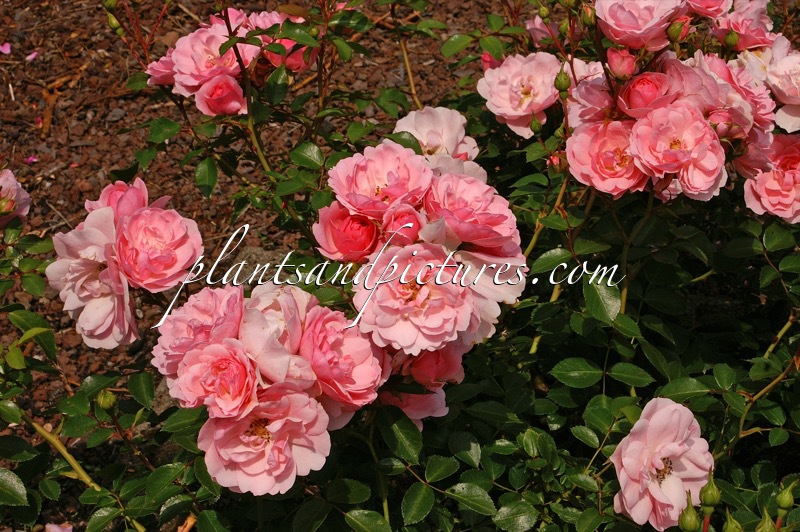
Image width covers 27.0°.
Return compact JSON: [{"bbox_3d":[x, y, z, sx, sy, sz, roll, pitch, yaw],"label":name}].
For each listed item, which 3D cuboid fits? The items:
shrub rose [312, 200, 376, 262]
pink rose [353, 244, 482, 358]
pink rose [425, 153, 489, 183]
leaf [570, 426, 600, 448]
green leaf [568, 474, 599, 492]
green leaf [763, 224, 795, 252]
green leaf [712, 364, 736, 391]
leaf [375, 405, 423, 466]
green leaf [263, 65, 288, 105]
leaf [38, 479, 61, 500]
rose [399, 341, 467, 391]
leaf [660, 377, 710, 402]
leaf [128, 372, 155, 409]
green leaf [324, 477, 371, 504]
[{"bbox_3d":[-0.037,-0.023,1.120,0.045,0.039,0.042,0,66,-19],"label":"shrub rose"},{"bbox_3d":[0.011,0.022,1.090,0.084,0.044,0.078,0,70,0],"label":"pink rose"},{"bbox_3d":[0.040,-0.066,1.170,0.050,0.032,0.042,0,53,-11],"label":"pink rose"},{"bbox_3d":[0.120,0.111,1.080,0.022,0.005,0.014,34,62,13],"label":"leaf"},{"bbox_3d":[0.124,0.147,1.130,0.023,0.007,0.013,27,55,13],"label":"green leaf"},{"bbox_3d":[0.289,-0.021,1.270,0.028,0.007,0.022,-37,73,-21],"label":"green leaf"},{"bbox_3d":[0.231,0.079,1.180,0.016,0.007,0.020,-9,64,-5],"label":"green leaf"},{"bbox_3d":[-0.001,0.108,1.060,0.025,0.010,0.043,-34,85,-25],"label":"leaf"},{"bbox_3d":[-0.094,-0.142,1.300,0.019,0.008,0.034,11,76,3],"label":"green leaf"},{"bbox_3d":[-0.236,0.150,1.120,0.012,0.005,0.018,-26,63,-14],"label":"leaf"},{"bbox_3d":[0.021,0.062,1.080,0.050,0.044,0.048,-15,44,-16],"label":"rose"},{"bbox_3d":[0.199,0.086,1.160,0.035,0.007,0.019,-7,53,-2],"label":"leaf"},{"bbox_3d":[-0.174,0.084,1.120,0.017,0.005,0.029,-16,61,-9],"label":"leaf"},{"bbox_3d":[-0.034,0.146,1.080,0.030,0.005,0.018,-9,50,-8],"label":"green leaf"}]

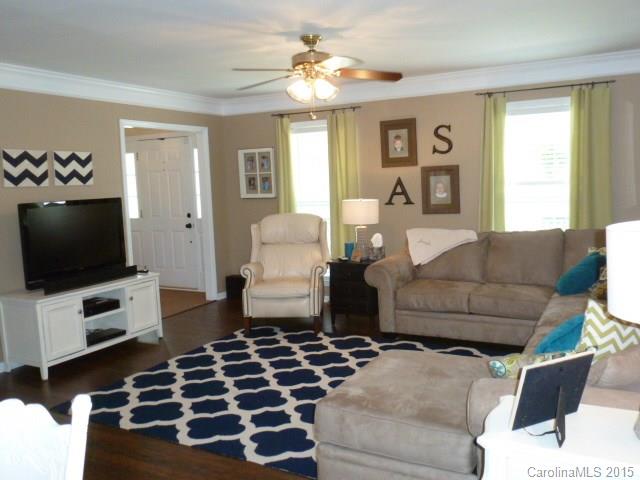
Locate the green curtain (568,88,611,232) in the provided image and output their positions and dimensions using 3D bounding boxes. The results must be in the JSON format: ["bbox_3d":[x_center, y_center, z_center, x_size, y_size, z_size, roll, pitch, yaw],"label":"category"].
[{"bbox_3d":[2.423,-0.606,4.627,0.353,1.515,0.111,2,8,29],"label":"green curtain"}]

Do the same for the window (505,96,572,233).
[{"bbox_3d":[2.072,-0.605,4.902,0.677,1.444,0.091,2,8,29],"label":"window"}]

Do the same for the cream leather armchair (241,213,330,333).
[{"bbox_3d":[-0.320,0.312,5.326,0.810,1.100,0.840,-2,8,6],"label":"cream leather armchair"}]

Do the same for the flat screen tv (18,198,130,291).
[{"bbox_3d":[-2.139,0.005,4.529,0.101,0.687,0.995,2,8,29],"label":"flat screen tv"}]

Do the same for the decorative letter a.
[{"bbox_3d":[0.854,-0.528,5.571,0.328,0.296,0.032,2,8,29],"label":"decorative letter a"}]

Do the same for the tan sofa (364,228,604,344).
[{"bbox_3d":[1.601,0.385,4.858,2.200,0.920,0.930,1,8,26],"label":"tan sofa"}]

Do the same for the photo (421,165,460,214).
[{"bbox_3d":[1.257,-0.517,5.407,0.400,0.490,0.030,1,8,26],"label":"photo"}]

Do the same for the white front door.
[{"bbox_3d":[-2.090,-0.365,7.097,1.380,2.120,0.140,1,8,26],"label":"white front door"}]

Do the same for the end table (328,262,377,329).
[{"bbox_3d":[0.406,0.537,5.314,0.525,0.661,0.505,2,8,29],"label":"end table"}]

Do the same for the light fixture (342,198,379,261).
[{"bbox_3d":[0.386,-0.102,5.067,0.380,0.610,0.380,-2,8,0],"label":"light fixture"}]

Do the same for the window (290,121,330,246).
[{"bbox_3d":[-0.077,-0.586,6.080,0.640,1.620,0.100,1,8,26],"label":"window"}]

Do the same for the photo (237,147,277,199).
[{"bbox_3d":[-0.773,-0.809,6.342,0.510,0.590,0.030,1,8,26],"label":"photo"}]

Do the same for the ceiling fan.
[{"bbox_3d":[-0.050,-1.146,3.509,1.252,0.455,1.252,2,8,29],"label":"ceiling fan"}]

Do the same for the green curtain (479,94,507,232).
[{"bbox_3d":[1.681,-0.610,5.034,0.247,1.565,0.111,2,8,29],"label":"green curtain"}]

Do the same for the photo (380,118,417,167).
[{"bbox_3d":[0.836,-1.024,5.510,0.397,0.488,0.034,2,8,29],"label":"photo"}]

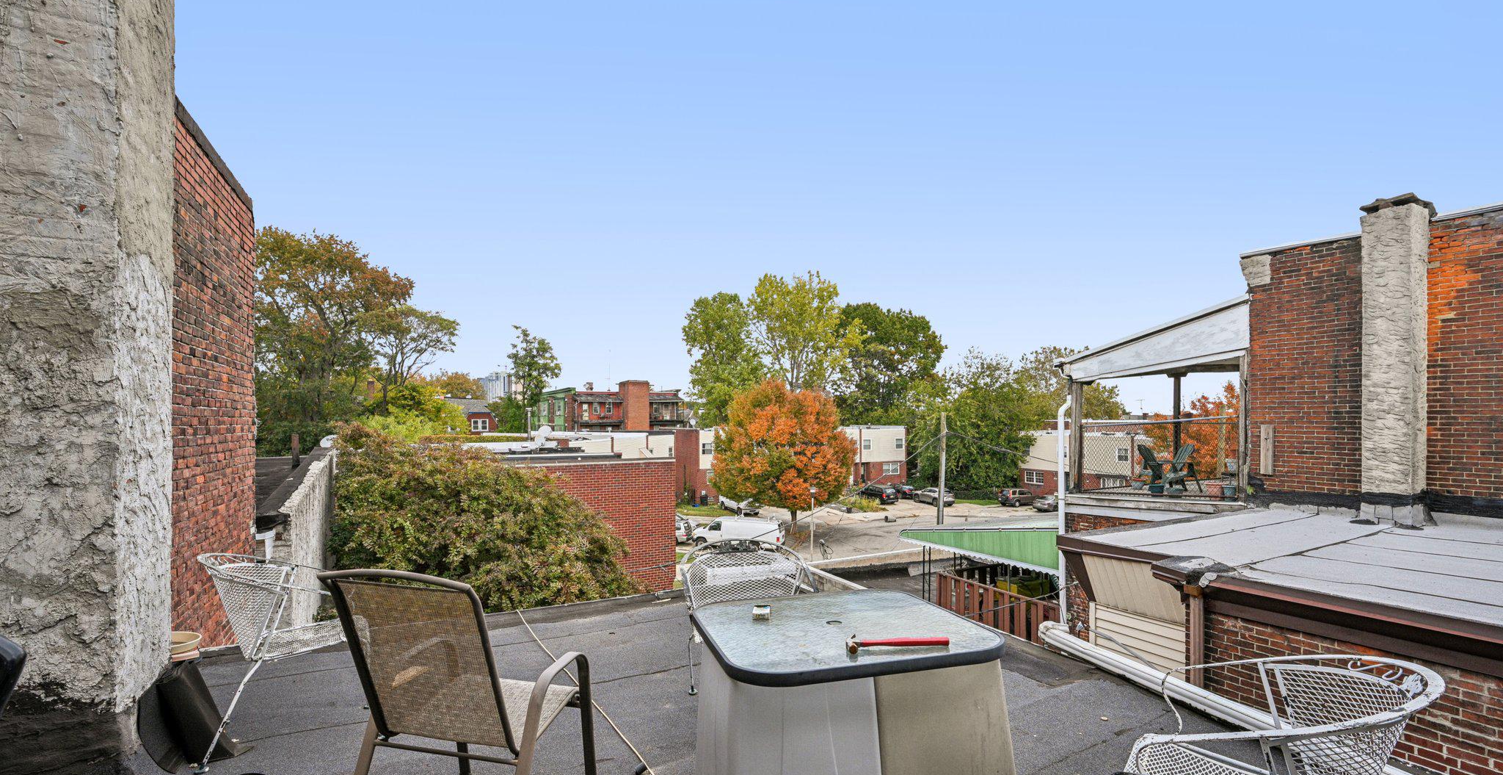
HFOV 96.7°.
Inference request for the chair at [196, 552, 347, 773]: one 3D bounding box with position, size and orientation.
[{"bbox_3d":[-1.990,1.105,2.920,0.630,0.800,0.600,1,-3,-24],"label":"chair"}]

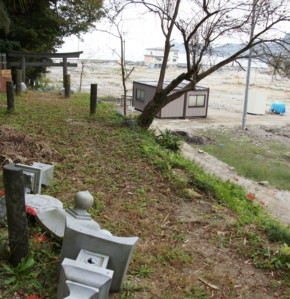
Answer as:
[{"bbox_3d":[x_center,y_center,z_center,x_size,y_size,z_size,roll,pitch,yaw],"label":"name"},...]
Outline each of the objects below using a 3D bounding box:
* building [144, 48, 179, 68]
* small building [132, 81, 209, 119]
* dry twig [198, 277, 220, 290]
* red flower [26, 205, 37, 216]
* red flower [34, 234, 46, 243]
[{"bbox_3d":[6.167,-34.014,126.000,11.500,7.400,8.500,3,16,2],"label":"building"},{"bbox_3d":[2.242,-4.843,32.142,4.690,2.620,6.200,-5,18,-25],"label":"small building"},{"bbox_3d":[0.458,0.966,2.429,0.175,0.020,0.035,17,21,40],"label":"dry twig"},{"bbox_3d":[-0.982,0.525,2.900,0.110,0.080,0.110,-3,17,-19],"label":"red flower"},{"bbox_3d":[-0.853,0.726,2.750,0.100,0.055,0.100,-3,17,-18],"label":"red flower"}]

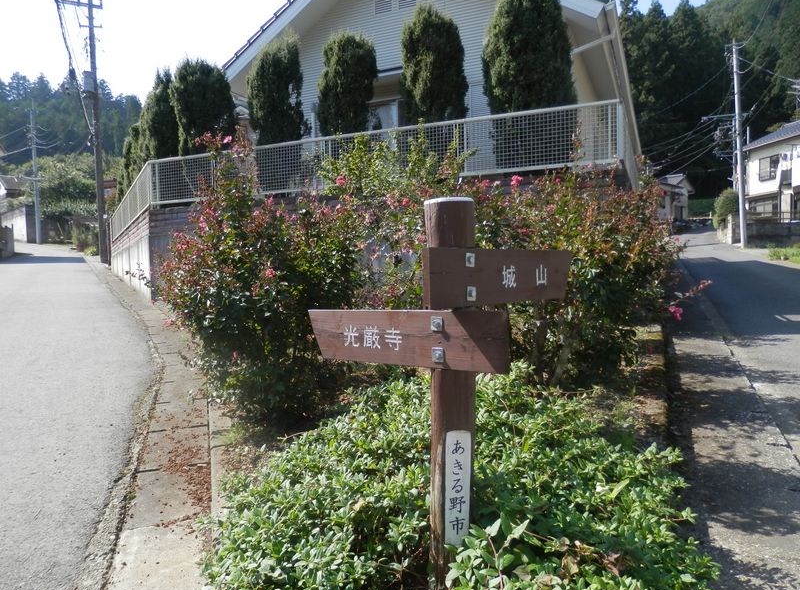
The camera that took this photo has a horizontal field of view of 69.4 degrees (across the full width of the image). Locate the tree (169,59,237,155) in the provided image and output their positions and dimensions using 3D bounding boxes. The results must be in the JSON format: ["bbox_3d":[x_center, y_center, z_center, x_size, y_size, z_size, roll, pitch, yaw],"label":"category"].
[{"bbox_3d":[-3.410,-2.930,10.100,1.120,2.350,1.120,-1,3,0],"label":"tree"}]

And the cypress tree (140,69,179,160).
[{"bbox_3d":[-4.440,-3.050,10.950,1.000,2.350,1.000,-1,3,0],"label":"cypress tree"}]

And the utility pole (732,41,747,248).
[{"bbox_3d":[17.630,-7.810,30.000,0.360,10.700,0.360,-1,3,0],"label":"utility pole"}]

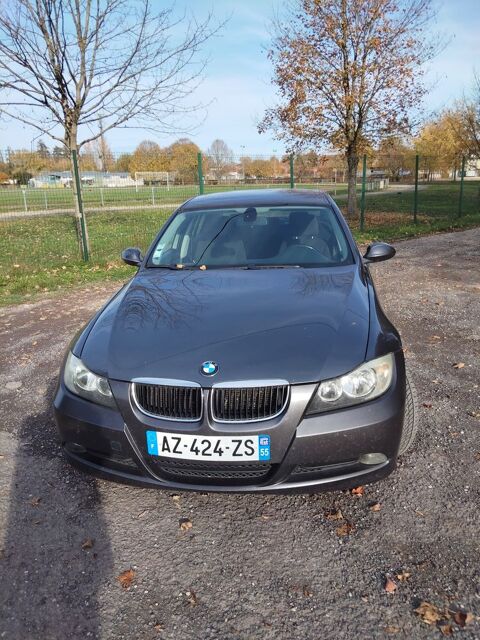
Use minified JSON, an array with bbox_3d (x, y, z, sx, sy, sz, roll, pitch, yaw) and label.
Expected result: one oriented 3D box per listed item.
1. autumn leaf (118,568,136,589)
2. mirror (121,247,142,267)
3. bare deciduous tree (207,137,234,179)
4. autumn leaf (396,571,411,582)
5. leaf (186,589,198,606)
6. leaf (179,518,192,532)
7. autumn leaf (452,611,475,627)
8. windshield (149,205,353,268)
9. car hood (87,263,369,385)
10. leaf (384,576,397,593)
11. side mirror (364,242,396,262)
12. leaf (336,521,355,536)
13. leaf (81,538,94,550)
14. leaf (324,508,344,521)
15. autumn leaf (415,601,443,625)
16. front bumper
[{"bbox_3d":[-0.452,1.029,1.839,0.088,0.025,0.075,-10,18,-24],"label":"autumn leaf"},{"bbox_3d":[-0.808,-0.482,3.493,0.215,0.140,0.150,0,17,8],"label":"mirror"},{"bbox_3d":[-5.625,-44.721,130.000,7.800,13.000,7.800,-3,17,0],"label":"bare deciduous tree"},{"bbox_3d":[0.636,0.998,1.799,0.052,0.020,0.050,-2,17,0],"label":"autumn leaf"},{"bbox_3d":[-0.179,1.049,1.746,0.047,0.020,0.070,-2,17,0],"label":"leaf"},{"bbox_3d":[-0.249,0.940,2.115,0.058,0.022,0.070,-2,17,0],"label":"leaf"},{"bbox_3d":[0.776,1.037,1.605,0.075,0.030,0.050,-3,17,0],"label":"autumn leaf"},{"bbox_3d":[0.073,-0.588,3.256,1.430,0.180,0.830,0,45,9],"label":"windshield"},{"bbox_3d":[-0.044,-0.038,2.512,1.520,0.270,1.380,0,17,8],"label":"car hood"},{"bbox_3d":[0.571,1.003,1.753,0.043,0.028,0.058,-3,17,0],"label":"leaf"},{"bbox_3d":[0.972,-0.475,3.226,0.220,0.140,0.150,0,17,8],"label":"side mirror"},{"bbox_3d":[0.467,0.922,2.045,0.082,0.025,0.080,-3,17,0],"label":"leaf"},{"bbox_3d":[-0.669,0.985,2.028,0.060,0.020,0.060,-2,17,0],"label":"leaf"},{"bbox_3d":[0.436,0.898,2.133,0.090,0.025,0.060,-3,17,0],"label":"leaf"},{"bbox_3d":[0.666,1.034,1.633,0.100,0.030,0.088,3,18,19],"label":"autumn leaf"},{"bbox_3d":[-0.102,0.484,2.120,1.770,0.530,0.500,0,17,8],"label":"front bumper"}]

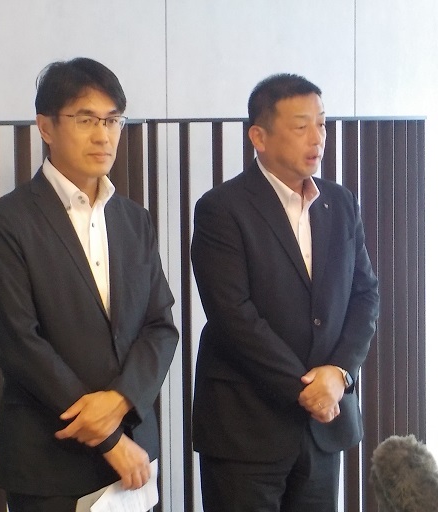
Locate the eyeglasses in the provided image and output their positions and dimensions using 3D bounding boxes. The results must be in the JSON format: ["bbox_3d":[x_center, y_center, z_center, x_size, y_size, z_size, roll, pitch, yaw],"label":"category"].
[{"bbox_3d":[-0.283,-0.283,2.978,0.138,0.042,0.140,-4,8,-34],"label":"eyeglasses"}]

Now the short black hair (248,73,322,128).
[{"bbox_3d":[0.155,-0.341,3.260,0.168,0.165,0.190,-4,8,-40],"label":"short black hair"}]

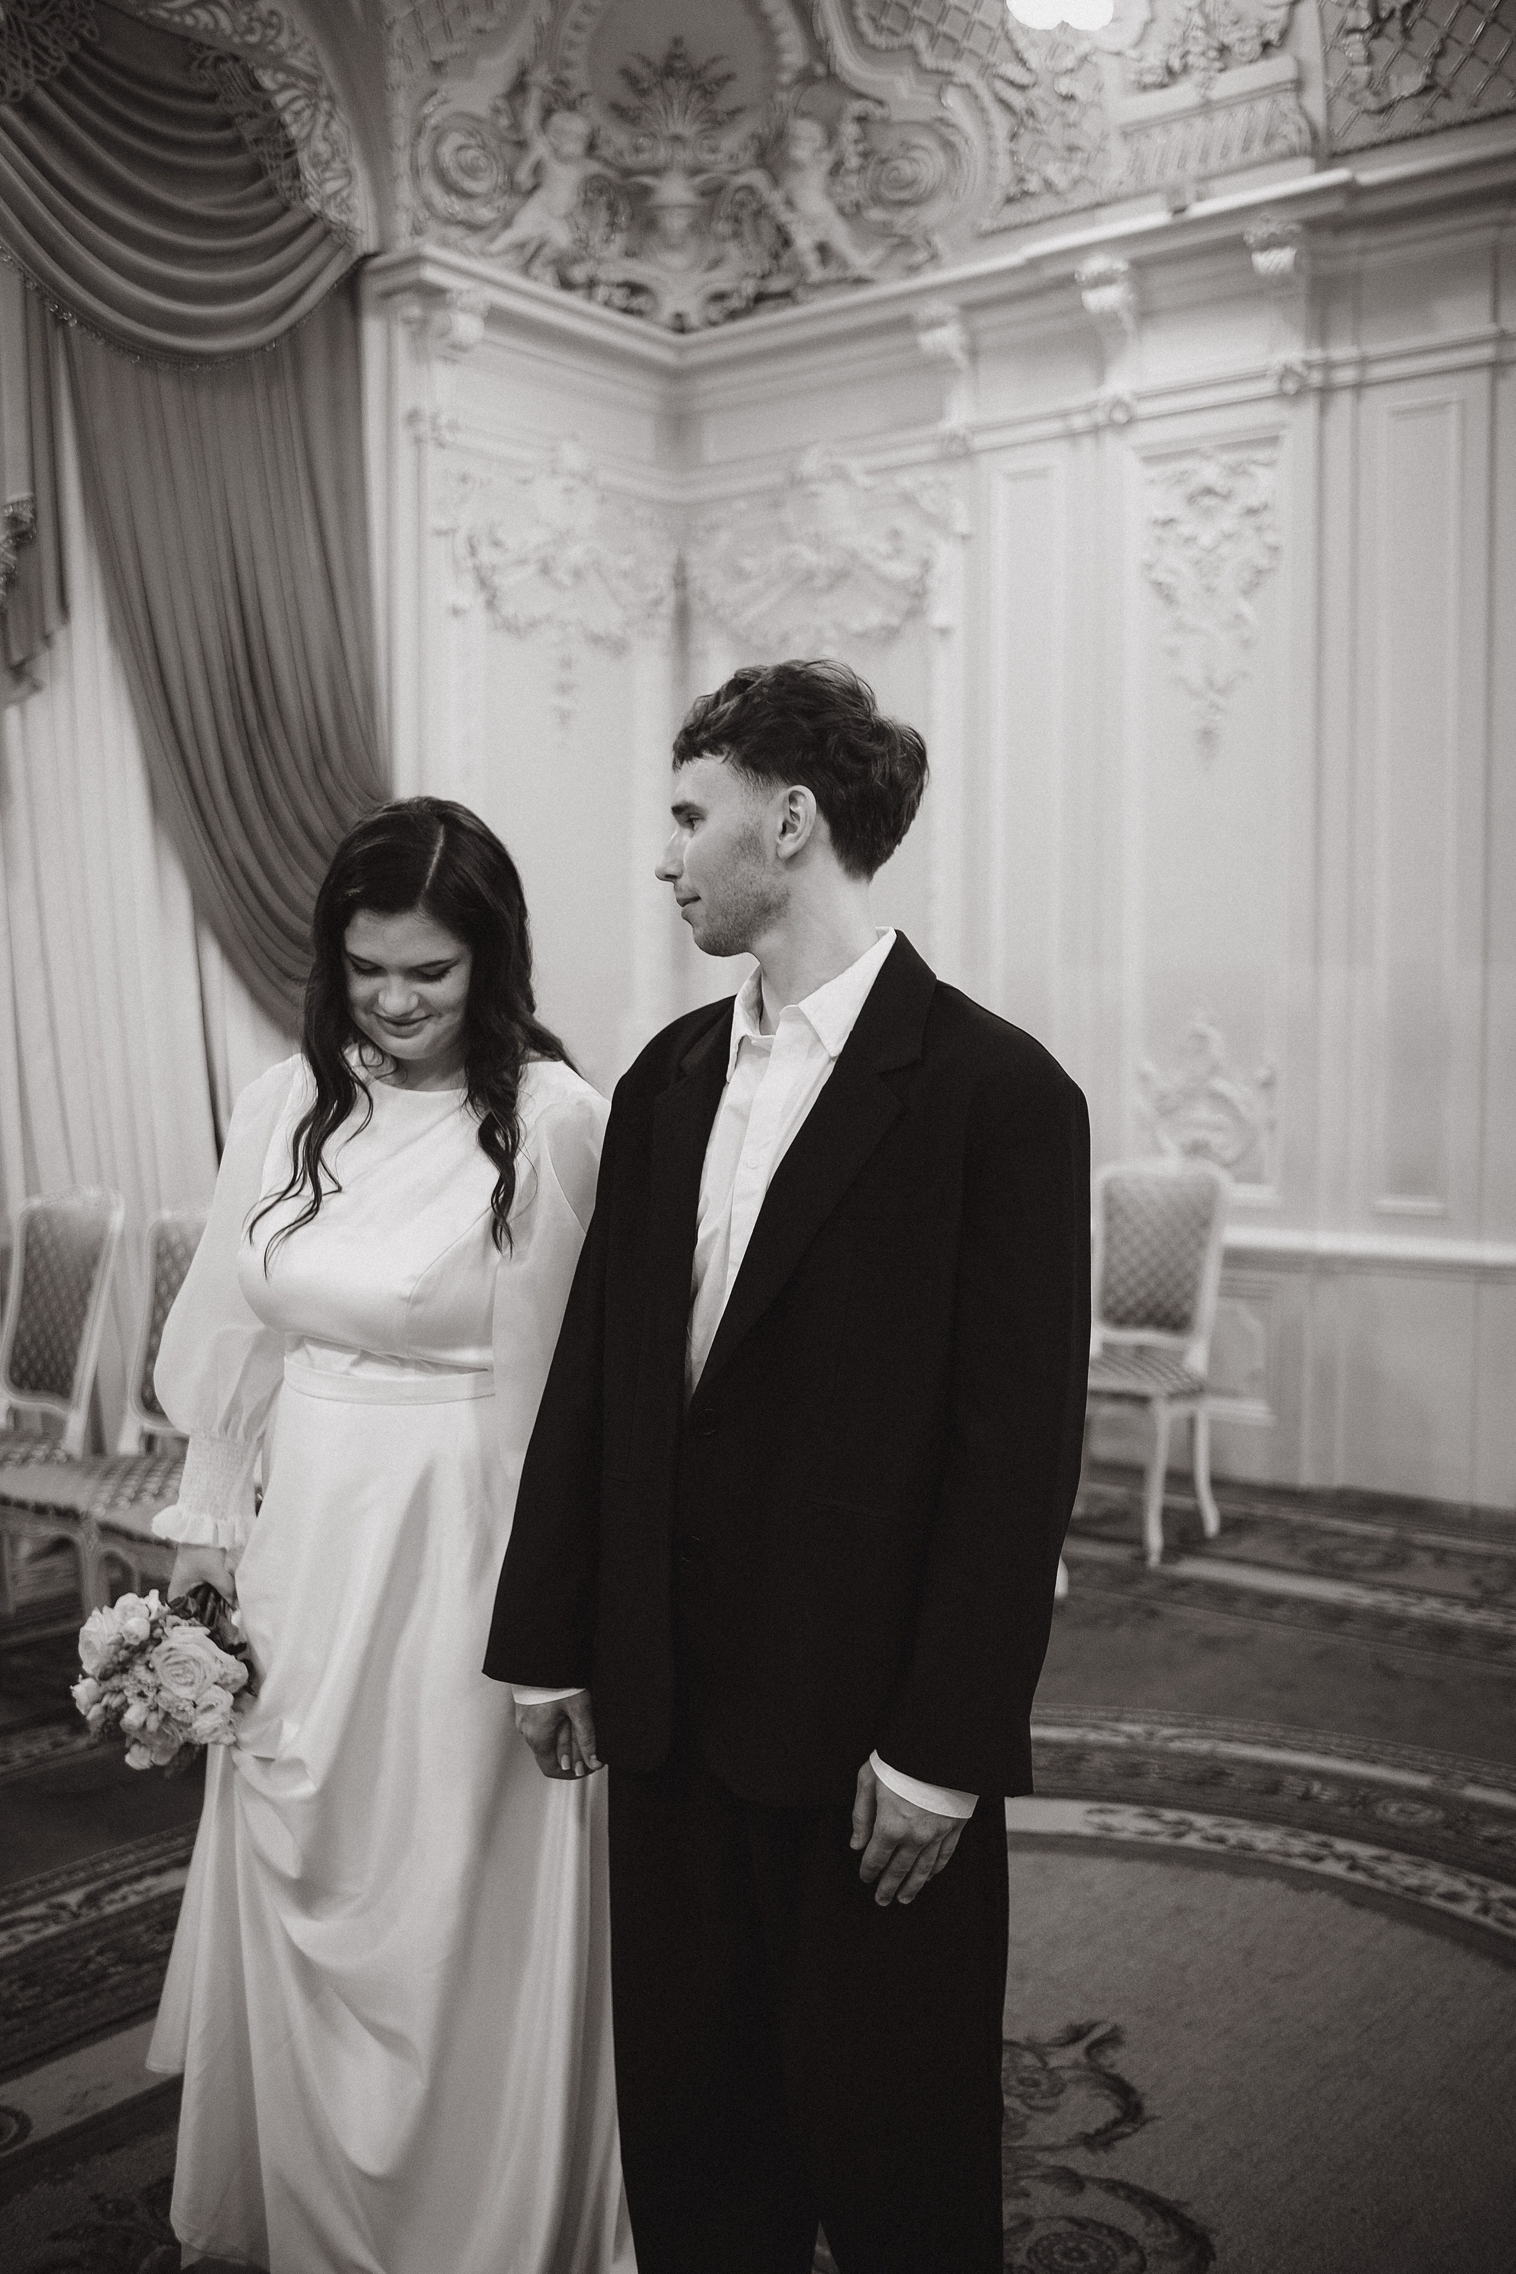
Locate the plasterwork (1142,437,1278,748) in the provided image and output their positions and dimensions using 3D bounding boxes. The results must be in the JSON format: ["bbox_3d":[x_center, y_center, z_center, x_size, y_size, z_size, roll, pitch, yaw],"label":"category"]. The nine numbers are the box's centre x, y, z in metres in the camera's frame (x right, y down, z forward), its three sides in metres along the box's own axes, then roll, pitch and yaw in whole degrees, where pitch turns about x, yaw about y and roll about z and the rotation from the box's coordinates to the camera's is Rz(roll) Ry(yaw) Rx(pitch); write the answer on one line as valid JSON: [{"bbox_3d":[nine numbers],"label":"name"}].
[{"bbox_3d":[1.298,-1.529,6.368,0.429,0.878,0.089,3,5,37],"label":"plasterwork"}]

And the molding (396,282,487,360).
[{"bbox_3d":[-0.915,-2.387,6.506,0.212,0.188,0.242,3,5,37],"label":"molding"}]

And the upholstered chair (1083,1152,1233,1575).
[{"bbox_3d":[0.955,0.572,5.863,0.454,1.026,0.484,3,5,37],"label":"upholstered chair"}]

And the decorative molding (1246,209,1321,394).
[{"bbox_3d":[1.460,-2.297,6.126,0.183,0.469,0.188,3,5,37],"label":"decorative molding"}]

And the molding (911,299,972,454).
[{"bbox_3d":[0.600,-2.323,6.768,0.187,0.424,0.188,3,5,37],"label":"molding"}]

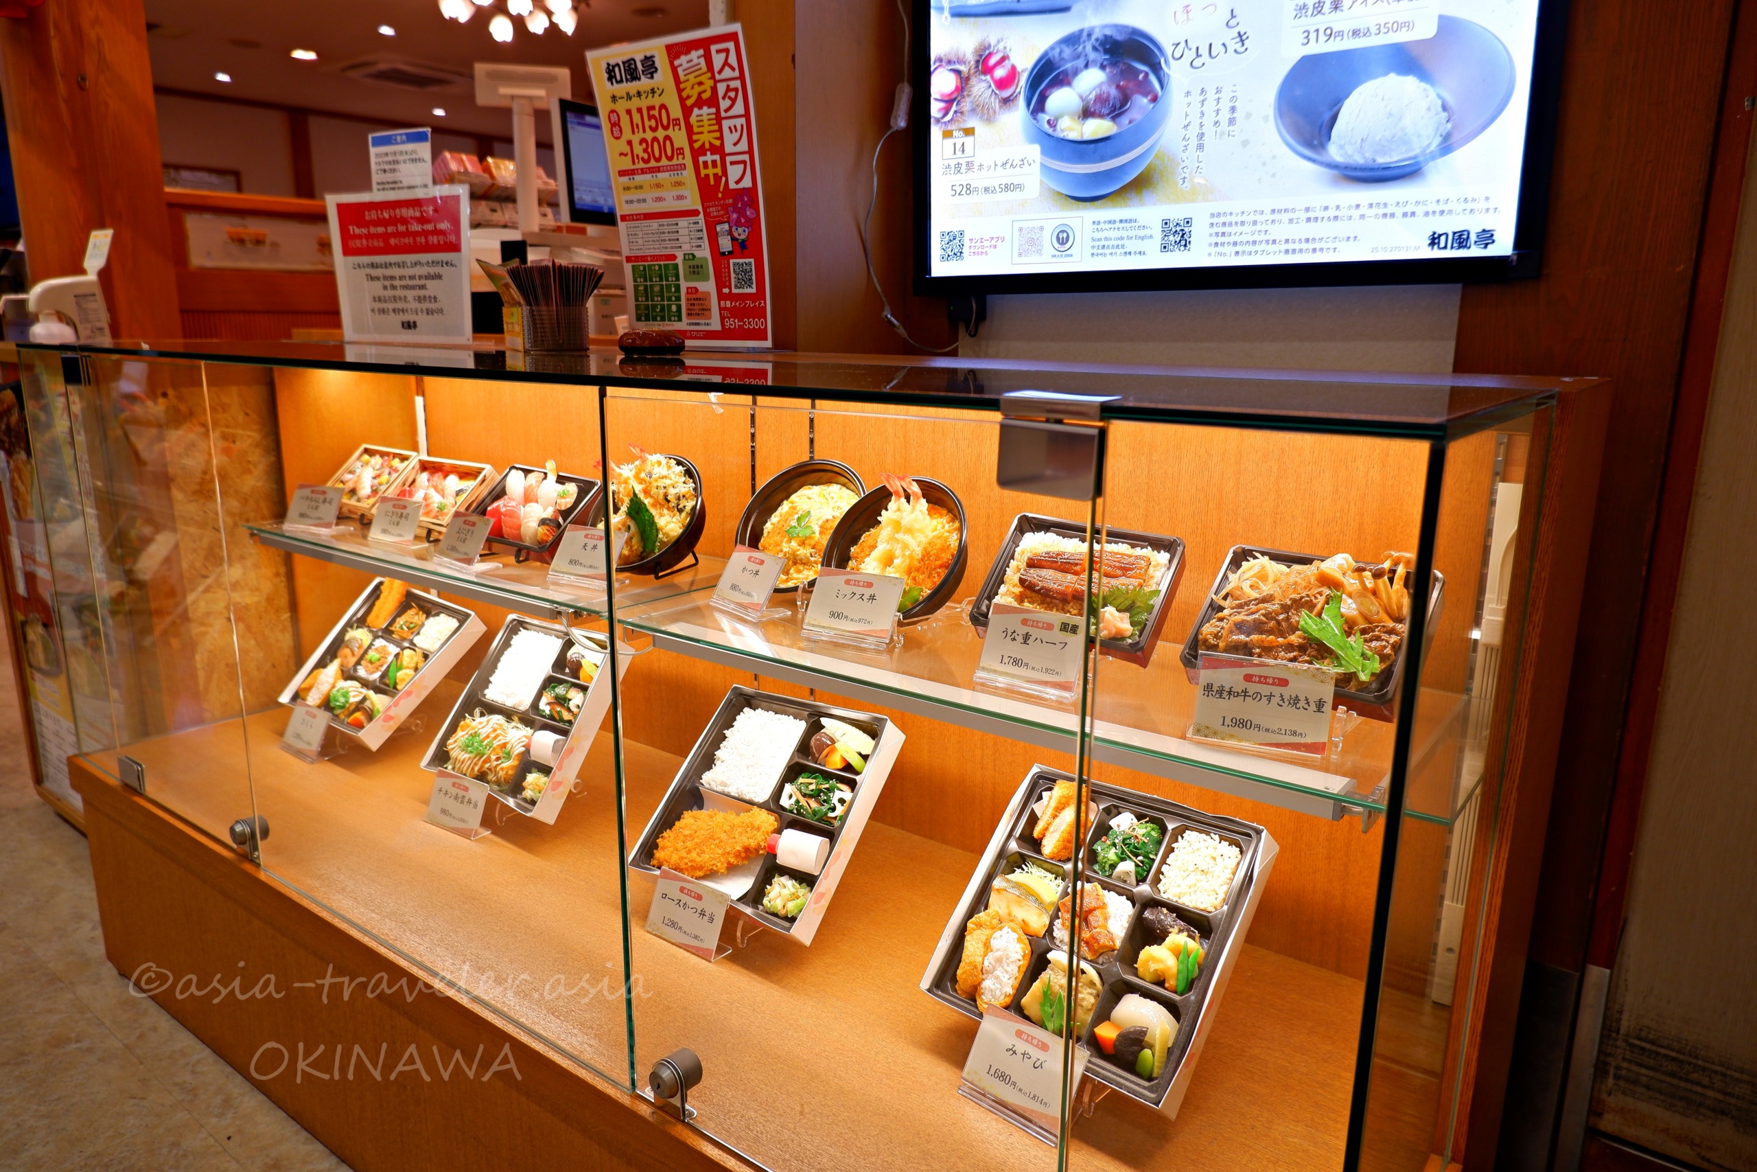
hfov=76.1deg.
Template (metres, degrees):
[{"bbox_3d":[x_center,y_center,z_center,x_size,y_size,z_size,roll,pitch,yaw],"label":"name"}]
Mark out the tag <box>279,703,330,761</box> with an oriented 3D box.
[{"bbox_3d":[-0.854,0.216,1.680,0.099,0.070,0.012,11,-11,37],"label":"tag"}]

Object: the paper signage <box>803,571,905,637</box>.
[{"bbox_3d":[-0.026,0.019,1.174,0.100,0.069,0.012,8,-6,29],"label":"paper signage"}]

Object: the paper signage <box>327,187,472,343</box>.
[{"bbox_3d":[-0.692,-0.460,1.621,0.300,0.213,0.012,8,15,29],"label":"paper signage"}]

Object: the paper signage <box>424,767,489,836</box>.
[{"bbox_3d":[-0.539,0.277,1.437,0.099,0.066,0.012,9,-10,32],"label":"paper signage"}]

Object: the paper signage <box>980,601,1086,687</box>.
[{"bbox_3d":[0.139,0.057,1.020,0.097,0.070,0.012,10,-6,34],"label":"paper signage"}]

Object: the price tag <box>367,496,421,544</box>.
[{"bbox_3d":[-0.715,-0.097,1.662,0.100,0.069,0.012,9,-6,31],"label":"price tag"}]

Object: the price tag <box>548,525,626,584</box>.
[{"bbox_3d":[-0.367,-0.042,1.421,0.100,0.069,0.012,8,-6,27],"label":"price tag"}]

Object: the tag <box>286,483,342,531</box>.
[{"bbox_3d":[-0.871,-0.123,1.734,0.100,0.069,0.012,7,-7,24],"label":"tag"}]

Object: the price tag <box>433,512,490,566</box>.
[{"bbox_3d":[-0.566,-0.066,1.541,0.099,0.067,0.012,11,-15,39],"label":"price tag"}]

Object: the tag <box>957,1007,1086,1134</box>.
[{"bbox_3d":[0.121,0.401,0.929,0.099,0.071,0.012,12,-14,41],"label":"tag"}]

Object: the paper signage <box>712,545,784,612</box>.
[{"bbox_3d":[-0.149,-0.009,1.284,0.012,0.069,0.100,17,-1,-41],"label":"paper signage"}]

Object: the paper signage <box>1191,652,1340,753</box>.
[{"bbox_3d":[0.302,0.092,0.889,0.101,0.066,0.012,7,-13,26],"label":"paper signage"}]

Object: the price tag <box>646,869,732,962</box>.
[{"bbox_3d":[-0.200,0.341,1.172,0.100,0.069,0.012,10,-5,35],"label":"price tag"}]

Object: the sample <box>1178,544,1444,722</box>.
[{"bbox_3d":[0.360,0.035,0.941,0.173,0.047,0.137,11,56,39],"label":"sample"}]

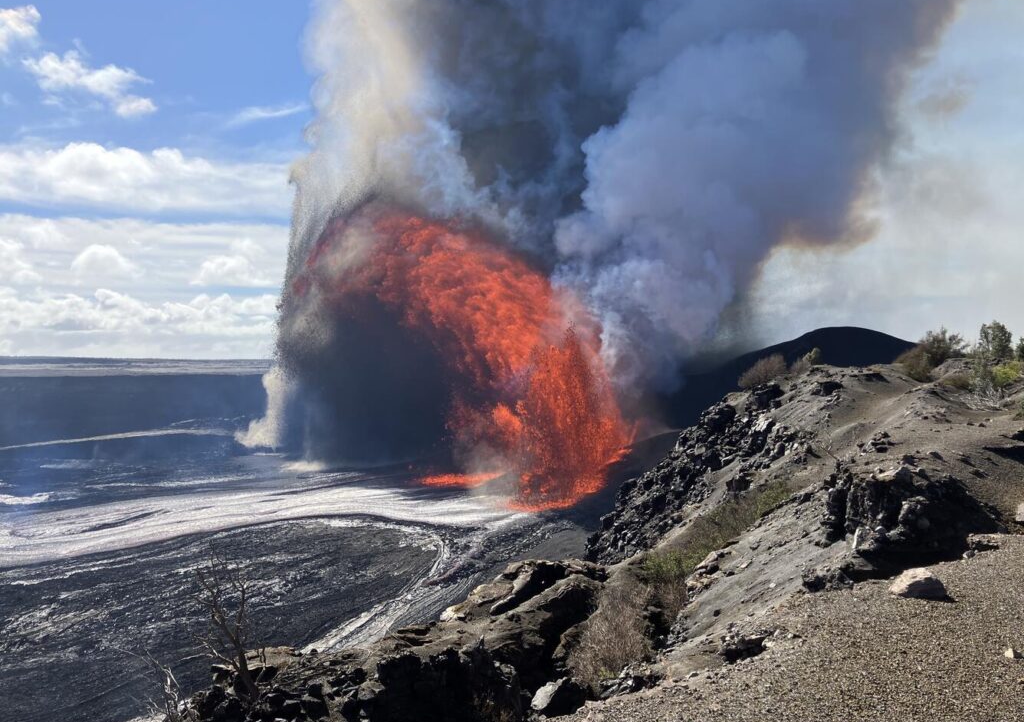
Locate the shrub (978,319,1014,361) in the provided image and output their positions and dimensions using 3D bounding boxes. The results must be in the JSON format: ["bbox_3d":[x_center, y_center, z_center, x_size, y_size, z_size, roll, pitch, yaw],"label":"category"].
[{"bbox_3d":[18.718,-0.732,32.000,1.391,1.752,1.400,0,0,0],"label":"shrub"}]

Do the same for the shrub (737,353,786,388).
[{"bbox_3d":[8.468,0.355,28.000,1.623,1.217,1.400,0,0,0],"label":"shrub"}]

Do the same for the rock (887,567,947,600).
[{"bbox_3d":[2.896,1.585,5.900,0.420,0.200,0.320,0,0,0],"label":"rock"}]

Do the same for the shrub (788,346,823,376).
[{"bbox_3d":[10.276,0.018,29.000,1.190,0.980,1.100,0,0,0],"label":"shrub"}]

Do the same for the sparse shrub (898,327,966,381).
[{"bbox_3d":[14.181,-0.220,28.000,2.366,1.825,2.000,0,0,0],"label":"sparse shrub"}]

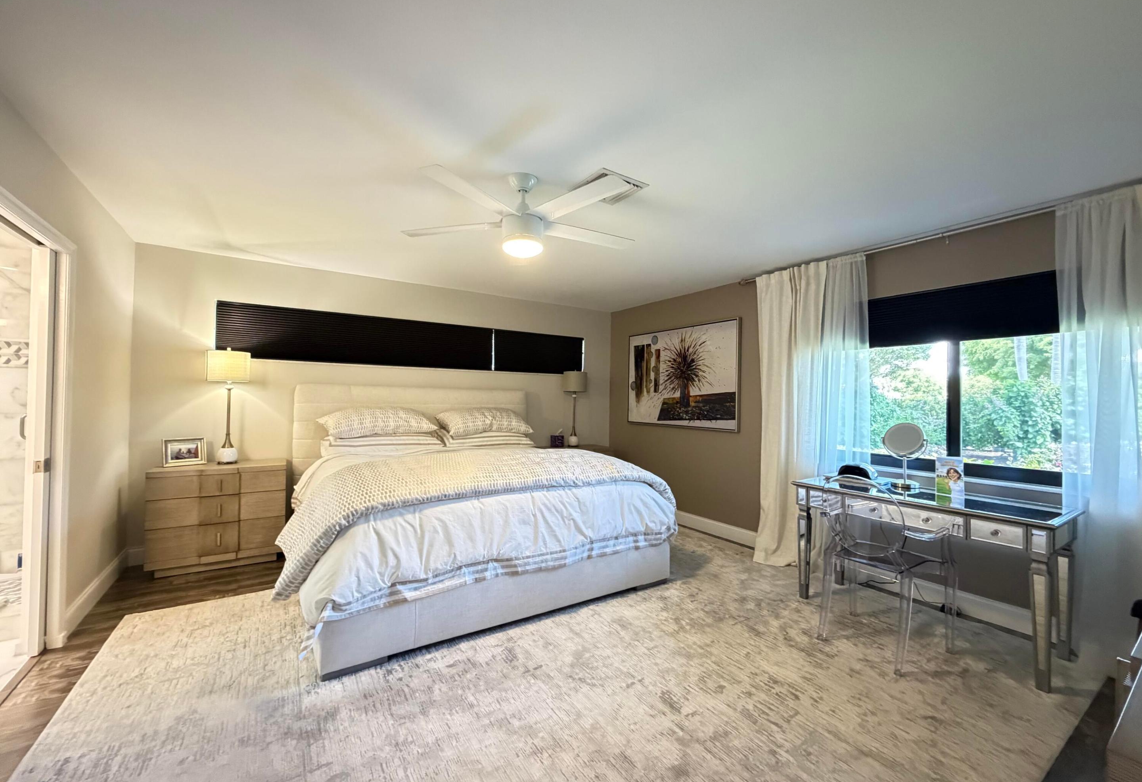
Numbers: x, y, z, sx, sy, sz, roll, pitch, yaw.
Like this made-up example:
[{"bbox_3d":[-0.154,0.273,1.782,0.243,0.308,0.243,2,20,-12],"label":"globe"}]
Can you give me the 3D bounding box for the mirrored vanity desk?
[{"bbox_3d":[2.077,1.002,2.752,0.629,0.758,1.251,1,-1,-33],"label":"mirrored vanity desk"}]

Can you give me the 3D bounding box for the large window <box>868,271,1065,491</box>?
[{"bbox_3d":[2.404,-0.065,2.900,0.105,1.180,1.499,1,-1,-32],"label":"large window"}]

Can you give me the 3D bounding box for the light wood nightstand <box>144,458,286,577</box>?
[{"bbox_3d":[-2.678,0.937,3.553,0.815,0.744,0.473,1,-1,-32],"label":"light wood nightstand"}]

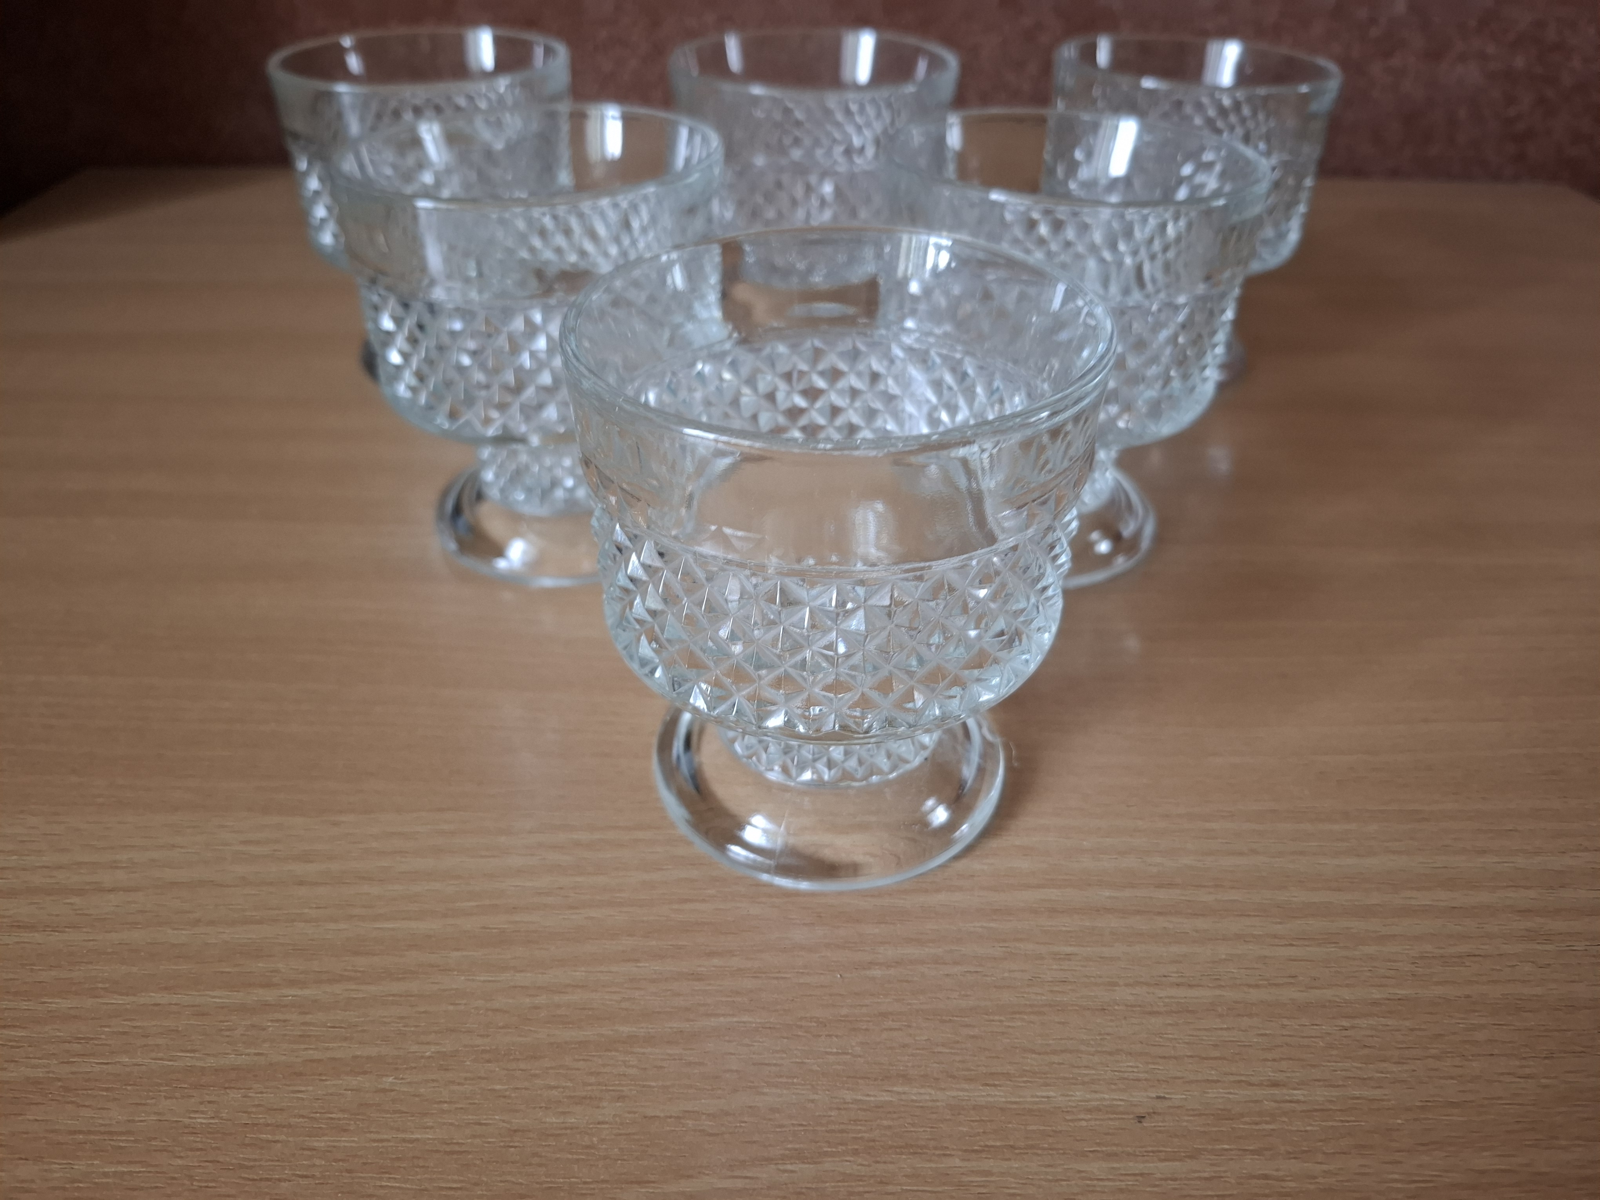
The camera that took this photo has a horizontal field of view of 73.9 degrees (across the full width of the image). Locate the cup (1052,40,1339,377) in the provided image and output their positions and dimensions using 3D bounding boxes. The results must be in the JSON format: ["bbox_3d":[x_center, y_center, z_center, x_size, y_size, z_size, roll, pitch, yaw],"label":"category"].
[{"bbox_3d":[0.112,-0.118,0.332,0.081,0.092,0.081,1,38,0],"label":"cup"}]

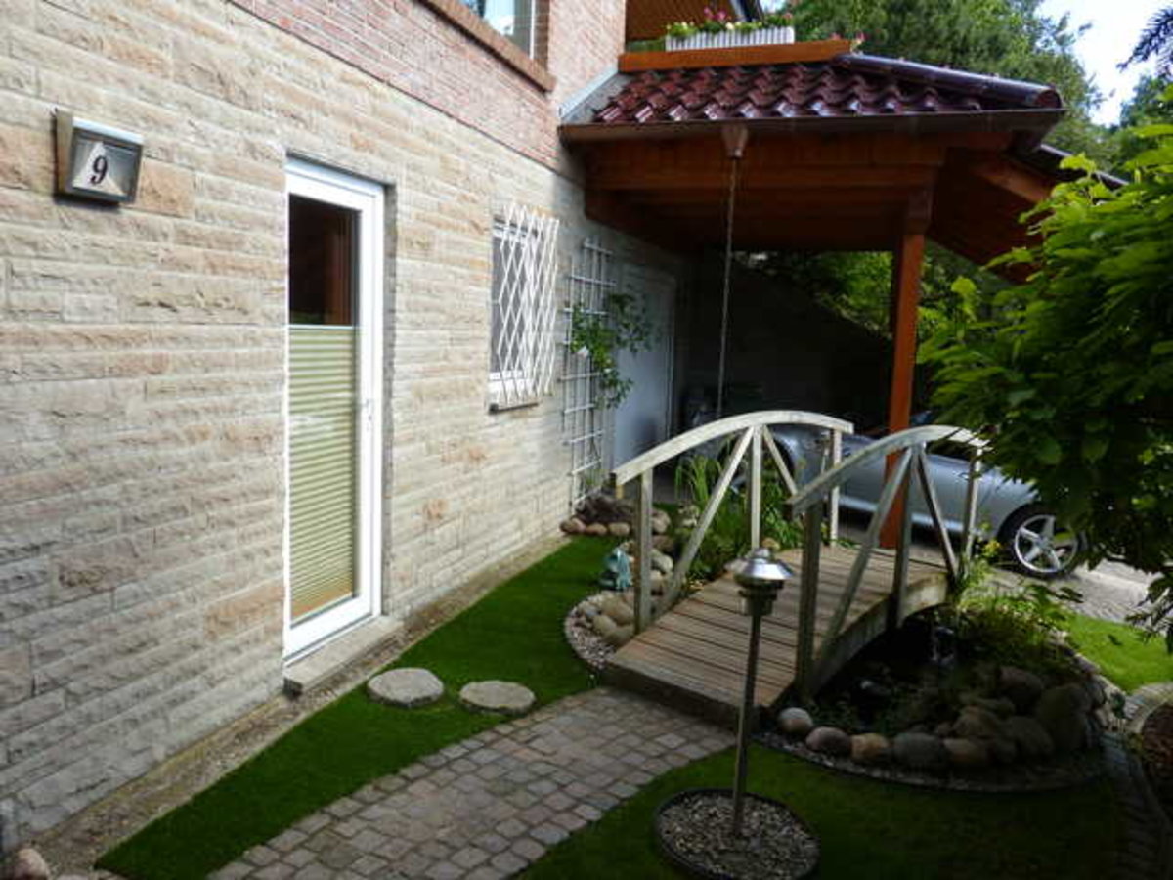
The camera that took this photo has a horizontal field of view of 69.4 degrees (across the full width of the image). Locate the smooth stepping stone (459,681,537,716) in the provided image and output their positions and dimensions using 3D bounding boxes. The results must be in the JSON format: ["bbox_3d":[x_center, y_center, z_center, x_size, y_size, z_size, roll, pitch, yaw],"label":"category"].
[{"bbox_3d":[-0.373,1.096,3.570,0.325,0.060,0.300,2,8,0],"label":"smooth stepping stone"}]

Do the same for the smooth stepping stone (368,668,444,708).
[{"bbox_3d":[-0.769,1.071,3.641,0.330,0.060,0.330,5,8,18],"label":"smooth stepping stone"}]

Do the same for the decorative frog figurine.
[{"bbox_3d":[0.187,0.794,5.242,0.220,0.265,0.170,1,8,-8],"label":"decorative frog figurine"}]

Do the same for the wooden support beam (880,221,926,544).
[{"bbox_3d":[2.467,-0.398,6.606,0.145,2.448,0.145,5,8,18],"label":"wooden support beam"}]

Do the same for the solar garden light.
[{"bbox_3d":[0.520,0.807,2.678,0.200,0.939,0.200,5,8,18],"label":"solar garden light"}]

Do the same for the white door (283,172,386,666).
[{"bbox_3d":[-1.193,-0.115,3.861,0.080,2.128,0.844,5,8,18],"label":"white door"}]

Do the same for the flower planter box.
[{"bbox_3d":[1.201,-3.260,6.991,1.040,0.150,0.180,5,8,18],"label":"flower planter box"}]

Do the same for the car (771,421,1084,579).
[{"bbox_3d":[3.050,0.200,7.800,4.200,1.290,1.770,9,10,40],"label":"car"}]

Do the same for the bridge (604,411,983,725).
[{"bbox_3d":[1.319,0.474,4.653,0.864,1.144,2.864,8,10,38],"label":"bridge"}]

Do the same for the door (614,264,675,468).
[{"bbox_3d":[0.573,-0.628,8.874,0.080,2.192,2.272,5,8,18],"label":"door"}]

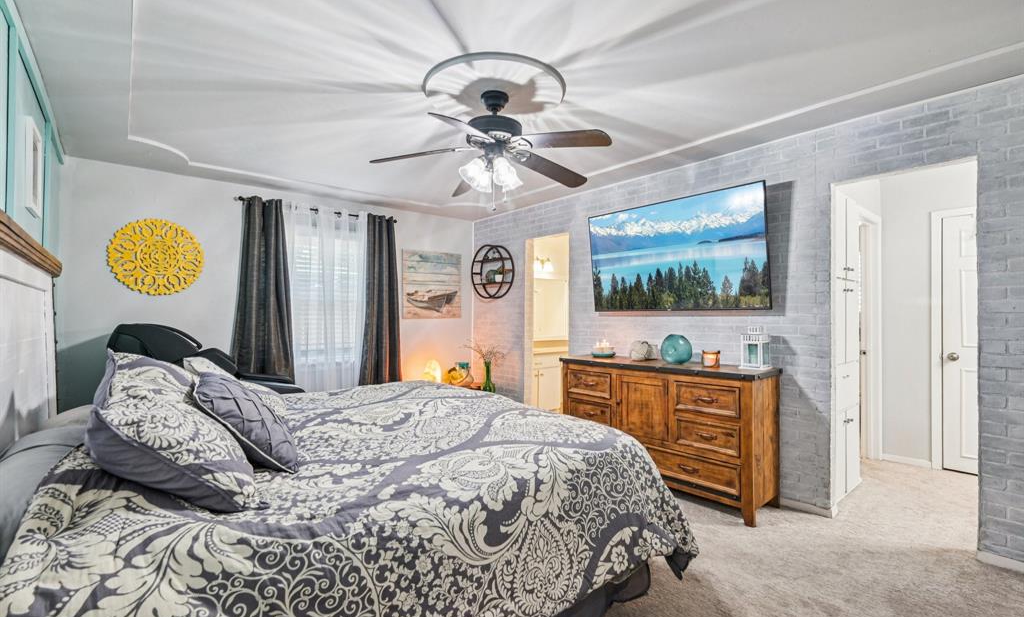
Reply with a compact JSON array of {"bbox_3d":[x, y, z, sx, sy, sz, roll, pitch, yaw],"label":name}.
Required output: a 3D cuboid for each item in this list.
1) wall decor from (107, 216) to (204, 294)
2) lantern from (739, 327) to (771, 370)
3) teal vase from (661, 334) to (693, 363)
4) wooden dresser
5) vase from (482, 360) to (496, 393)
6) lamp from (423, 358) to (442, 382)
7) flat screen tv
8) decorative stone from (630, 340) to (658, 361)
[{"bbox_3d":[-2.872,-0.419,3.693,0.630,0.630,0.030,1,-1,-41],"label":"wall decor"},{"bbox_3d":[1.612,0.257,2.998,0.155,0.280,0.155,1,-1,-42],"label":"lantern"},{"bbox_3d":[1.198,0.289,3.311,0.210,0.220,0.225,1,-1,-42],"label":"teal vase"},{"bbox_3d":[1.080,0.844,3.367,0.450,0.888,1.528,1,-1,-42],"label":"wooden dresser"},{"bbox_3d":[-0.233,0.713,4.600,0.140,0.400,0.140,0,-1,0],"label":"vase"},{"bbox_3d":[-0.856,0.705,4.900,0.200,0.280,0.200,1,-1,-41],"label":"lamp"},{"bbox_3d":[1.196,-0.395,3.484,0.060,0.830,1.450,-7,4,-40],"label":"flat screen tv"},{"bbox_3d":[1.022,0.322,3.529,0.160,0.160,0.180,1,-1,-42],"label":"decorative stone"}]

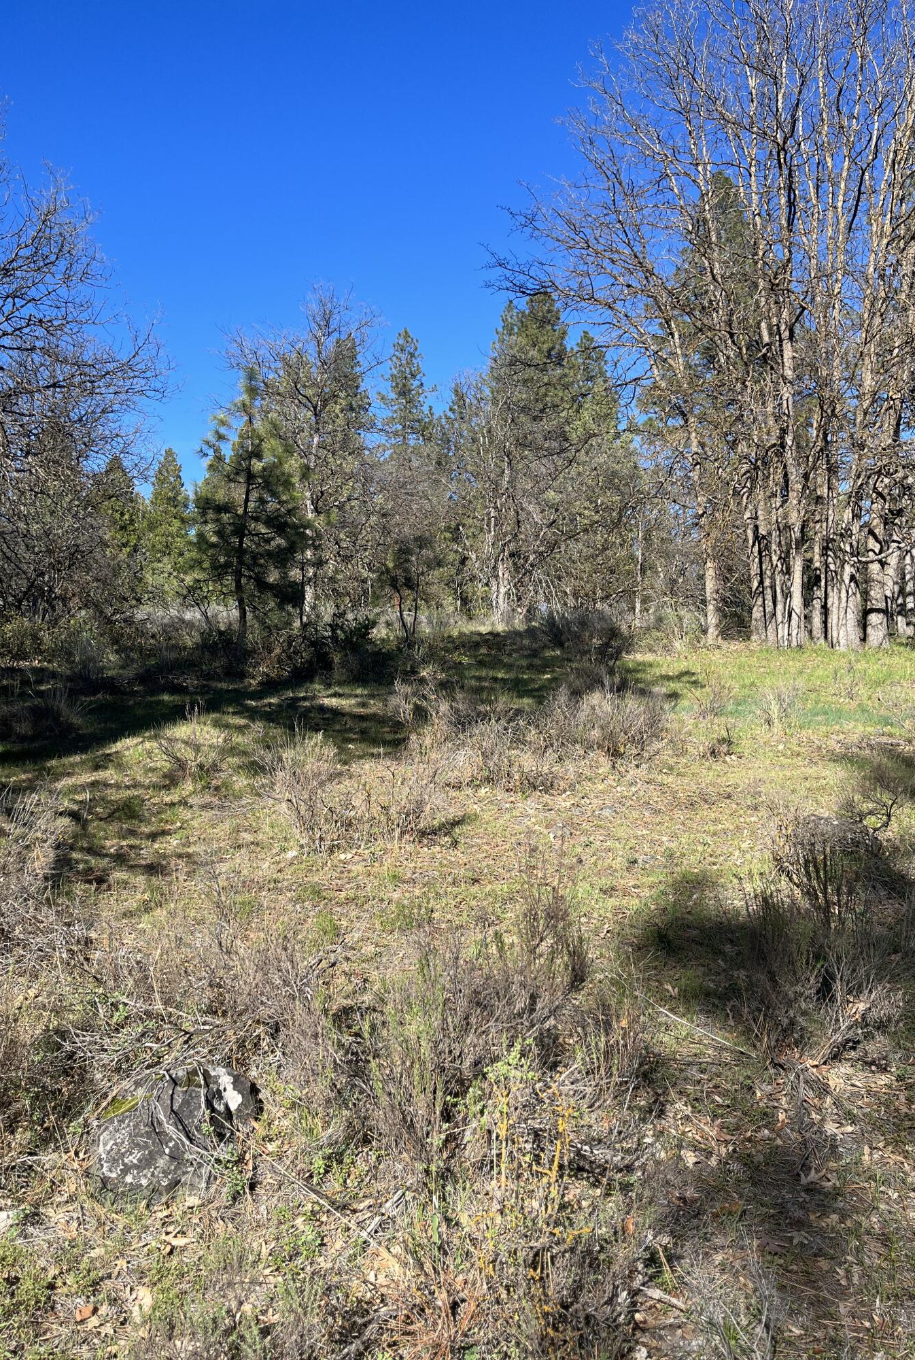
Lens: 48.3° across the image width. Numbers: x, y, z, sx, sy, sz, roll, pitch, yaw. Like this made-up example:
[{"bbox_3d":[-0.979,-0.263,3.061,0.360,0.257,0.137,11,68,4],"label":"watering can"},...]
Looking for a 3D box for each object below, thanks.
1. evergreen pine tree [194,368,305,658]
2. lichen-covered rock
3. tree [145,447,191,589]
[{"bbox_3d":[-4.599,-3.686,22.500,2.400,6.200,2.400,0,5,0],"label":"evergreen pine tree"},{"bbox_3d":[-0.740,1.178,2.680,0.400,0.220,0.360,0,5,0],"label":"lichen-covered rock"},{"bbox_3d":[-10.731,-5.632,38.000,1.900,6.100,1.900,0,5,0],"label":"tree"}]

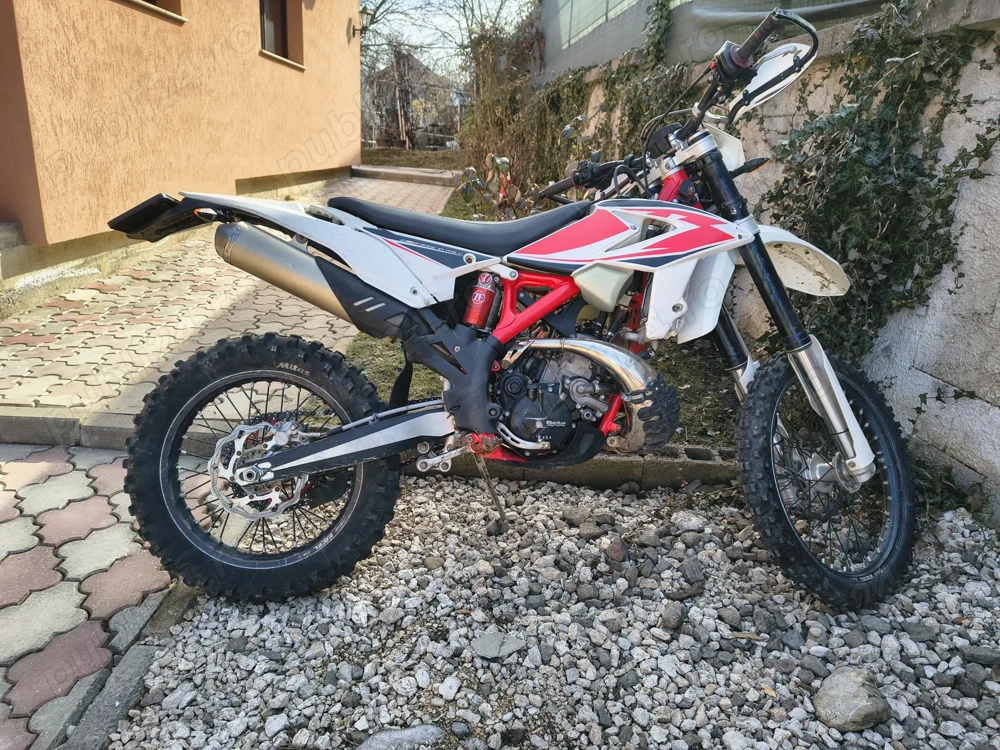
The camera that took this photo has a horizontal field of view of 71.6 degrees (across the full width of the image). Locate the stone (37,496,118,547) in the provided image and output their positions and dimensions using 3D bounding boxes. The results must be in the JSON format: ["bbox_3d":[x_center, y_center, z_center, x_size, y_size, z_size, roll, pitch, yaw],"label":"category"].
[{"bbox_3d":[-1.173,0.428,1.931,0.220,0.060,0.264,2,20,-2],"label":"stone"}]

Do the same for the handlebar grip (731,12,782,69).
[{"bbox_3d":[0.584,-0.763,1.569,0.052,0.052,0.125,-24,-9,-24],"label":"handlebar grip"}]

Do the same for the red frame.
[{"bbox_3d":[0.243,-0.166,1.802,0.600,0.770,0.260,1,-2,-4],"label":"red frame"}]

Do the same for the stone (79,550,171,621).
[{"bbox_3d":[-0.906,0.529,1.689,0.220,0.060,0.264,2,20,-2],"label":"stone"}]

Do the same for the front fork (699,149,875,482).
[{"bbox_3d":[0.688,-0.125,1.849,0.150,0.960,0.270,-25,0,-35],"label":"front fork"}]

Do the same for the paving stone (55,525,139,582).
[{"bbox_3d":[-1.036,0.479,1.808,0.220,0.060,0.264,2,20,-2],"label":"paving stone"}]

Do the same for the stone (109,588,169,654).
[{"bbox_3d":[-0.849,0.582,1.595,0.090,0.060,0.214,2,20,-2],"label":"stone"}]

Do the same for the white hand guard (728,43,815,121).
[{"bbox_3d":[0.629,-0.695,1.640,0.065,0.100,0.250,-10,-10,-35],"label":"white hand guard"}]

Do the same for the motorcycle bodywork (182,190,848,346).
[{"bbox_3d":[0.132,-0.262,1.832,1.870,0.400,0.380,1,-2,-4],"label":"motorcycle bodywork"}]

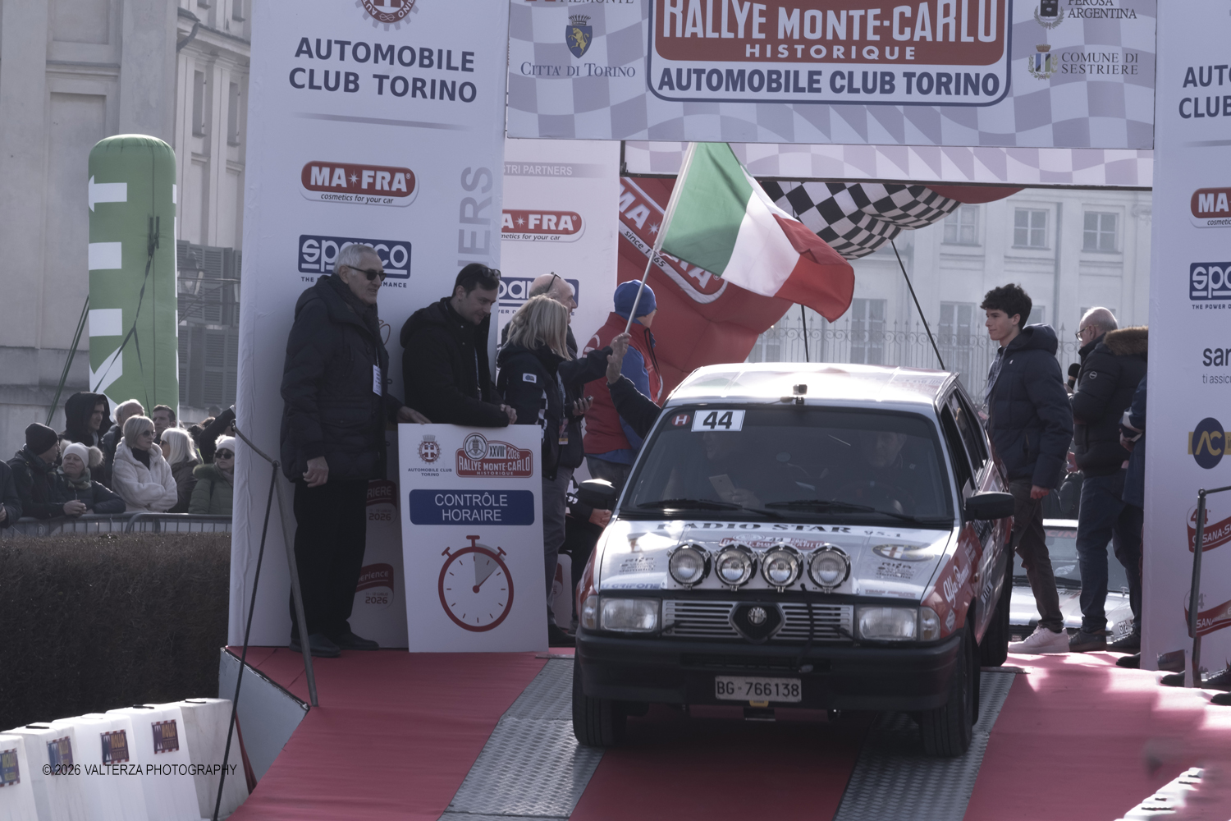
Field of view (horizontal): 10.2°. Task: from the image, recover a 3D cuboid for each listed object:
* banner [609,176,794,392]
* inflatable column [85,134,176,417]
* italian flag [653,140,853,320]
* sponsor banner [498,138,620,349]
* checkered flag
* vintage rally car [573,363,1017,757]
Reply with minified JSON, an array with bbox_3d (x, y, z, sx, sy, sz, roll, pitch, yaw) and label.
[{"bbox_3d":[0.487,-0.743,39.500,1.150,1.350,0.500,2,-1,8],"label":"banner"},{"bbox_3d":[-3.519,-0.176,50.500,0.660,3.700,0.660,2,-1,0],"label":"inflatable column"},{"bbox_3d":[0.640,-0.840,31.400,0.930,0.870,0.300,2,-1,5],"label":"italian flag"},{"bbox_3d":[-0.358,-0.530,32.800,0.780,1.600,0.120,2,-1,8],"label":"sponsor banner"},{"bbox_3d":[1.405,-1.106,39.500,1.200,0.550,0.500,2,-1,8],"label":"checkered flag"},{"bbox_3d":[0.812,0.552,28.900,1.680,1.370,4.020,2,7,8],"label":"vintage rally car"}]

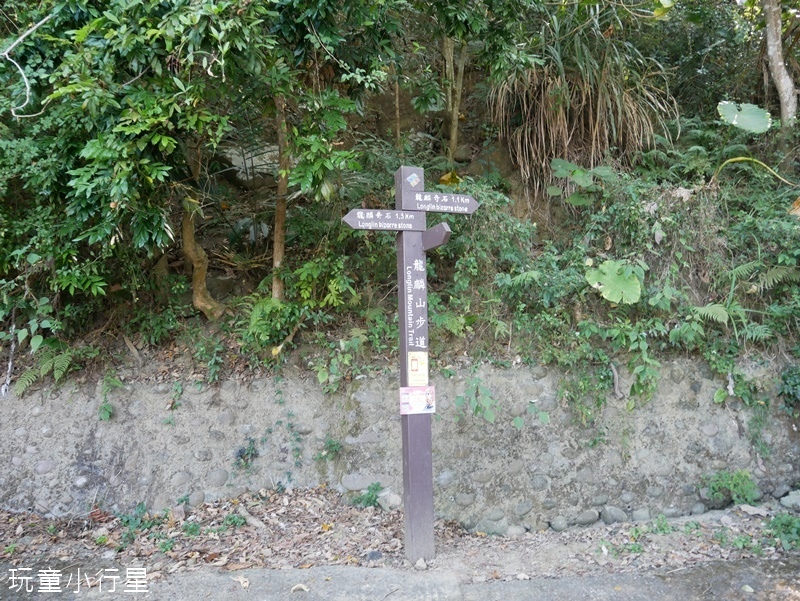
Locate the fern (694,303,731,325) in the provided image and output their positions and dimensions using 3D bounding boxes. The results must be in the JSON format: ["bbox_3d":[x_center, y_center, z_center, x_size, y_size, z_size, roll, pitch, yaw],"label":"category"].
[{"bbox_3d":[2.498,0.104,4.450,0.280,0.170,0.200,-1,-1,6],"label":"fern"}]

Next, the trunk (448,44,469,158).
[{"bbox_3d":[0.685,-2.342,6.500,0.170,1.420,0.170,5,-2,0],"label":"trunk"}]

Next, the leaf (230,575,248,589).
[{"bbox_3d":[-0.888,1.562,3.080,0.100,0.035,0.060,-1,-1,0],"label":"leaf"}]

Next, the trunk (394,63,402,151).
[{"bbox_3d":[-0.017,-2.226,6.400,0.085,1.000,0.085,-2,-2,0],"label":"trunk"}]

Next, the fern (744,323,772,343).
[{"bbox_3d":[2.842,0.254,4.400,0.200,0.150,0.160,-1,-1,6],"label":"fern"}]

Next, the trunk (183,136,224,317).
[{"bbox_3d":[-1.744,-0.624,4.950,0.280,1.580,0.260,-5,-2,0],"label":"trunk"}]

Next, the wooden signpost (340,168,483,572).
[{"bbox_3d":[0.125,0.385,3.296,0.868,2.385,0.491,-1,-1,-16],"label":"wooden signpost"}]

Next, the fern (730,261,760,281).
[{"bbox_3d":[2.886,-0.251,4.650,0.240,0.155,0.180,-1,-1,6],"label":"fern"}]

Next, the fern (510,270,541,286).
[{"bbox_3d":[1.048,-0.182,4.600,0.265,0.135,0.180,-1,-1,0],"label":"fern"}]

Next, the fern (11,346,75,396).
[{"bbox_3d":[-2.705,0.537,4.200,0.430,0.340,0.300,-1,-1,-3],"label":"fern"}]

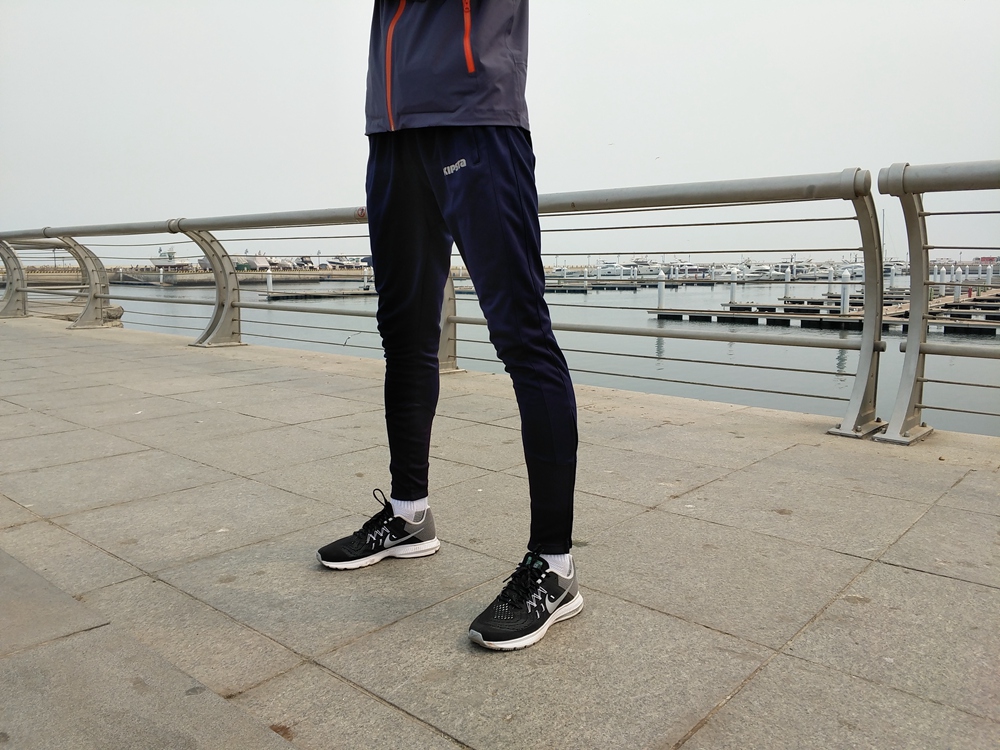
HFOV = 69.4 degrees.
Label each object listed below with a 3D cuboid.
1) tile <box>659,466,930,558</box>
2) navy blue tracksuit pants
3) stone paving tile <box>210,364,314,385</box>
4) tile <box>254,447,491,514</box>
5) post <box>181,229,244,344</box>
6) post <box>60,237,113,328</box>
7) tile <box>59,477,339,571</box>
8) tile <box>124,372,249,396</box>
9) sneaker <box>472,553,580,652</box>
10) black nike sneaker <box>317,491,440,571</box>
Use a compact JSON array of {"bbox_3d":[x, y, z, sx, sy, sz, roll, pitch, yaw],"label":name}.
[{"bbox_3d":[0.906,0.419,2.233,0.605,0.030,0.605,8,12,40],"label":"tile"},{"bbox_3d":[-0.075,-0.086,1.595,0.300,0.930,0.520,-6,10,-33],"label":"navy blue tracksuit pants"},{"bbox_3d":[-1.554,0.010,4.871,0.605,0.030,0.540,8,11,41],"label":"stone paving tile"},{"bbox_3d":[-0.451,0.369,2.557,0.600,0.030,0.600,8,12,40],"label":"tile"},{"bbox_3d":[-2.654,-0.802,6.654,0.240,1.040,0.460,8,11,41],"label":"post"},{"bbox_3d":[-4.869,-1.075,8.425,0.140,1.040,0.460,8,11,41],"label":"post"},{"bbox_3d":[-0.867,0.428,2.111,0.605,0.030,0.600,8,11,41],"label":"tile"},{"bbox_3d":[-1.965,0.072,4.483,0.590,0.030,0.590,8,12,40],"label":"tile"},{"bbox_3d":[0.057,0.452,1.463,0.295,0.120,0.110,-7,11,-38],"label":"sneaker"},{"bbox_3d":[-0.303,0.404,1.808,0.300,0.130,0.110,-2,9,-11],"label":"black nike sneaker"}]

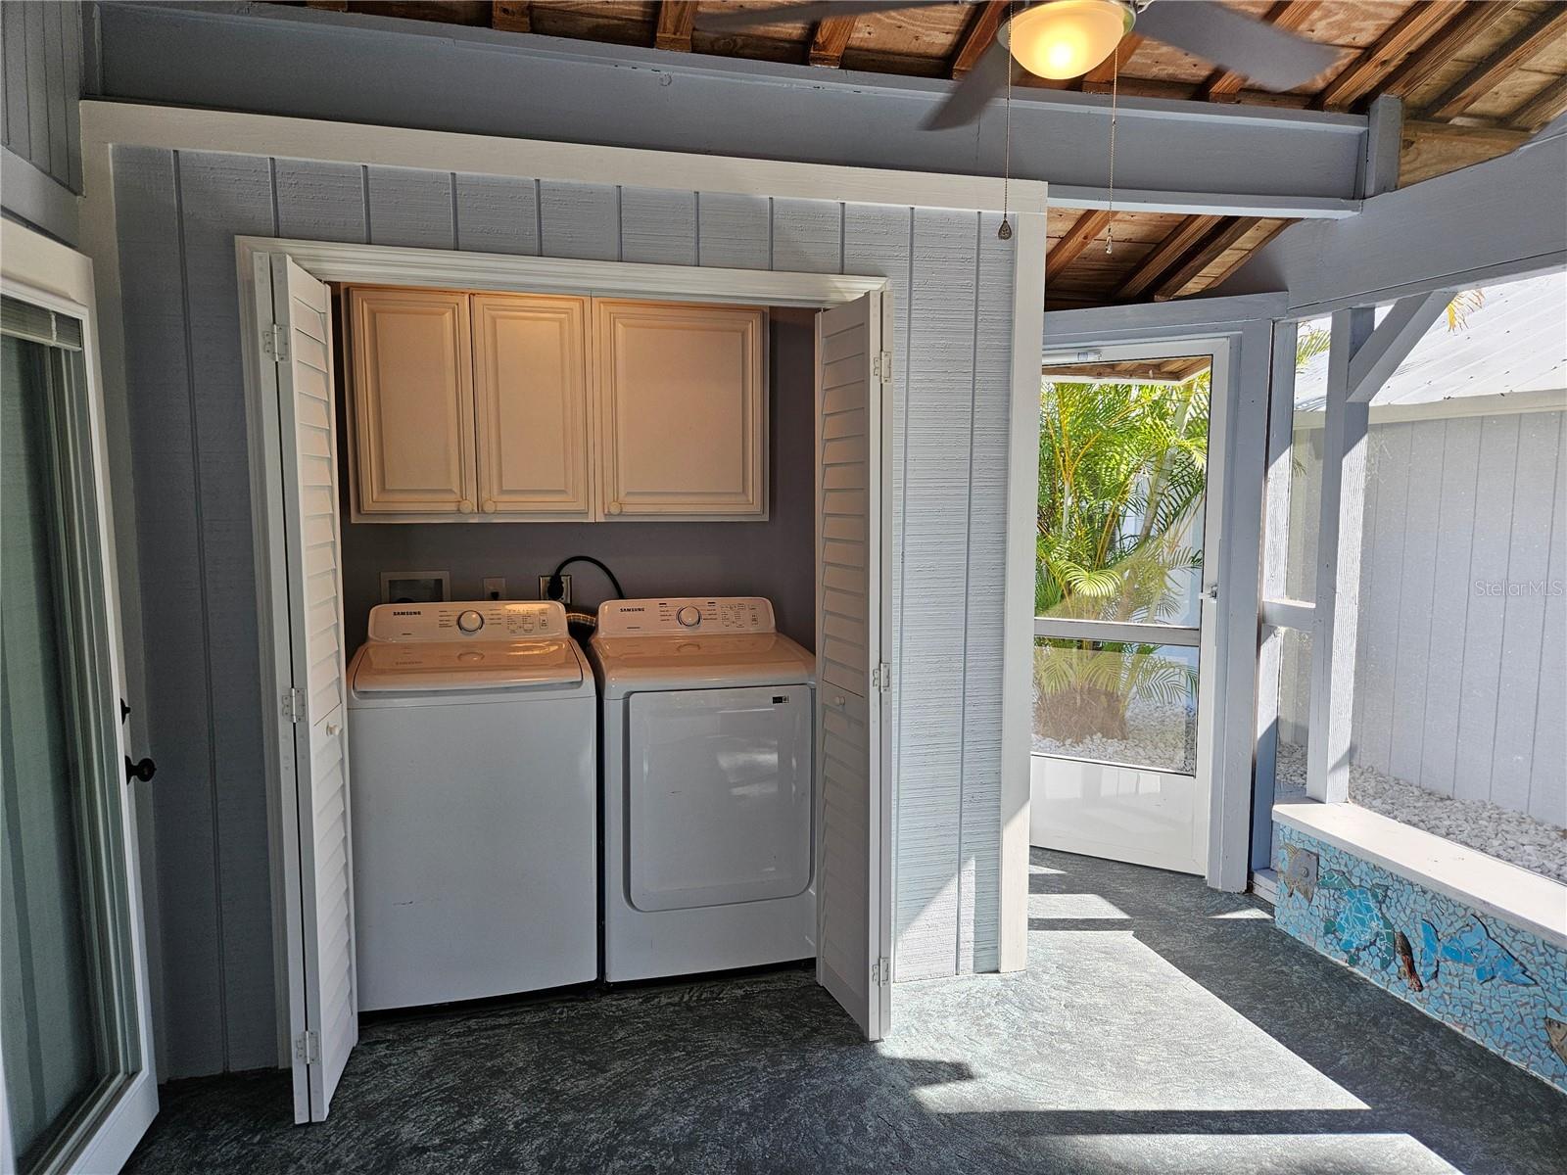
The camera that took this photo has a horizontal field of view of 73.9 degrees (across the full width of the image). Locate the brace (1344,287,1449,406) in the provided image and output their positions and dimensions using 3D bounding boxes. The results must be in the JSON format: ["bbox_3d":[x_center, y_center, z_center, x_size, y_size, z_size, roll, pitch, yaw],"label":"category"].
[{"bbox_3d":[1.969,-0.791,3.367,0.090,0.450,0.090,-2,51,-15],"label":"brace"}]

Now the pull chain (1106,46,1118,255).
[{"bbox_3d":[0.597,-0.807,1.891,0.012,0.385,0.012,-2,6,-15],"label":"pull chain"}]

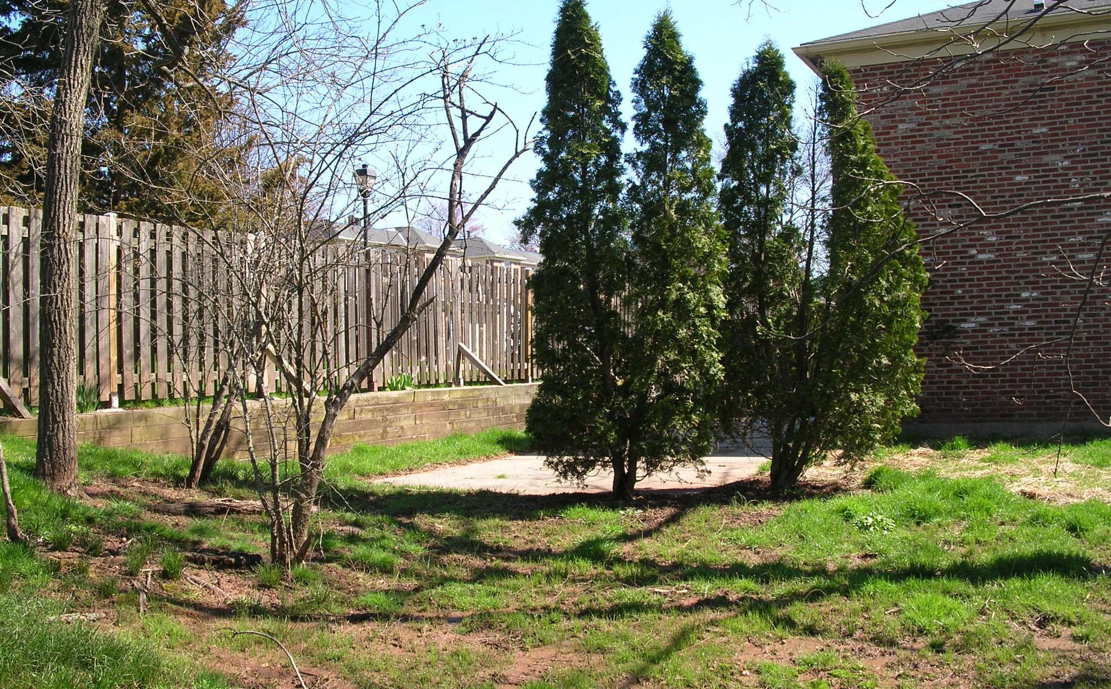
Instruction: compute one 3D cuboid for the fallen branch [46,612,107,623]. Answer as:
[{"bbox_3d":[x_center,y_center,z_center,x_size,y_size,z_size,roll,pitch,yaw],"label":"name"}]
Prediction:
[{"bbox_3d":[-2.536,1.446,6.116,0.320,0.055,0.080,-2,0,-6],"label":"fallen branch"}]

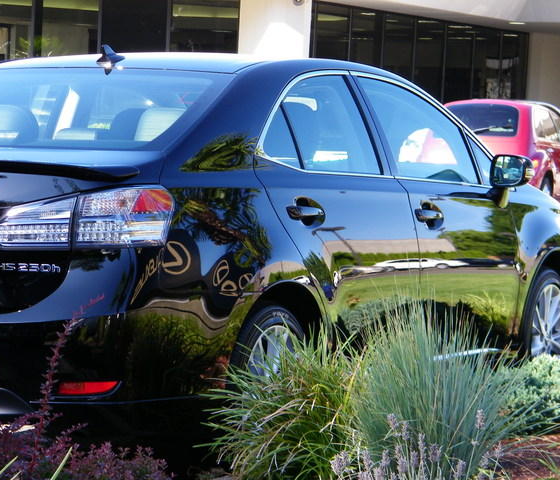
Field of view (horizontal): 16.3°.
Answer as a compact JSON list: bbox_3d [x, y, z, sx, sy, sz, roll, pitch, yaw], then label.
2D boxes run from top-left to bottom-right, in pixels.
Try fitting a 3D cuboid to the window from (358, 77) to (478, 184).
[{"bbox_3d":[0.570,-0.425,7.808,0.040,0.443,0.854,-23,-9,26],"label":"window"}]

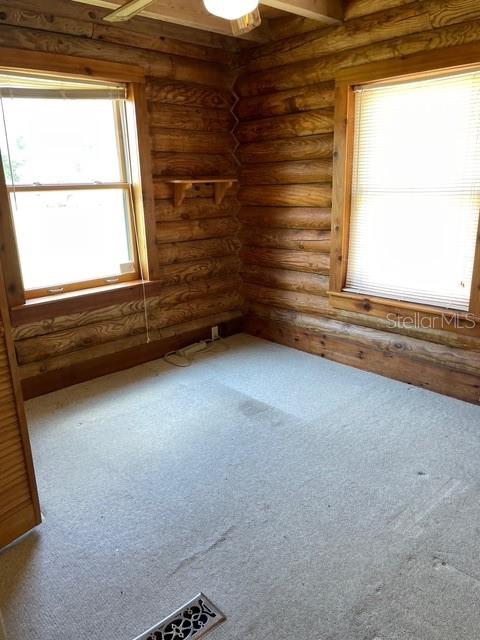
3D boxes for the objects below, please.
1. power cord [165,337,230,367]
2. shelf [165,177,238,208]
[{"bbox_3d":[-0.320,0.261,4.046,0.608,0.050,0.315,-16,22,-41],"label":"power cord"},{"bbox_3d":[-0.291,-1.006,3.815,0.600,0.188,0.186,-16,22,-41],"label":"shelf"}]

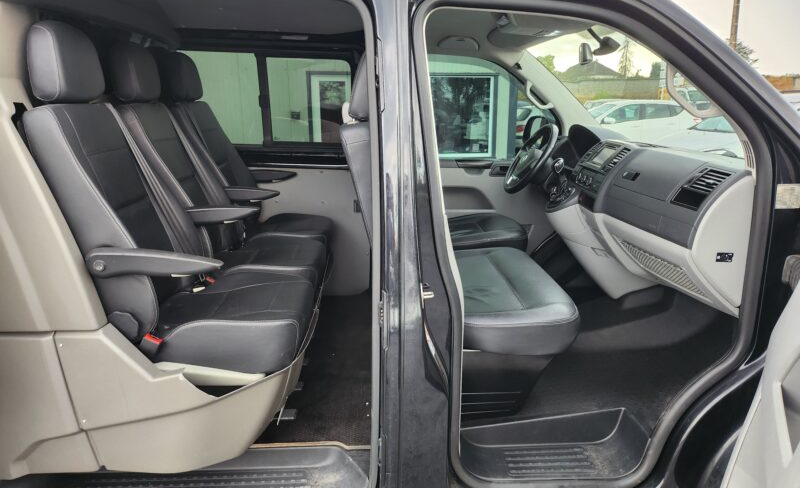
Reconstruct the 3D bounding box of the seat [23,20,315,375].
[{"bbox_3d":[-0.669,-0.141,1.745,0.760,1.055,0.530,-1,15,-3],"label":"seat"}]

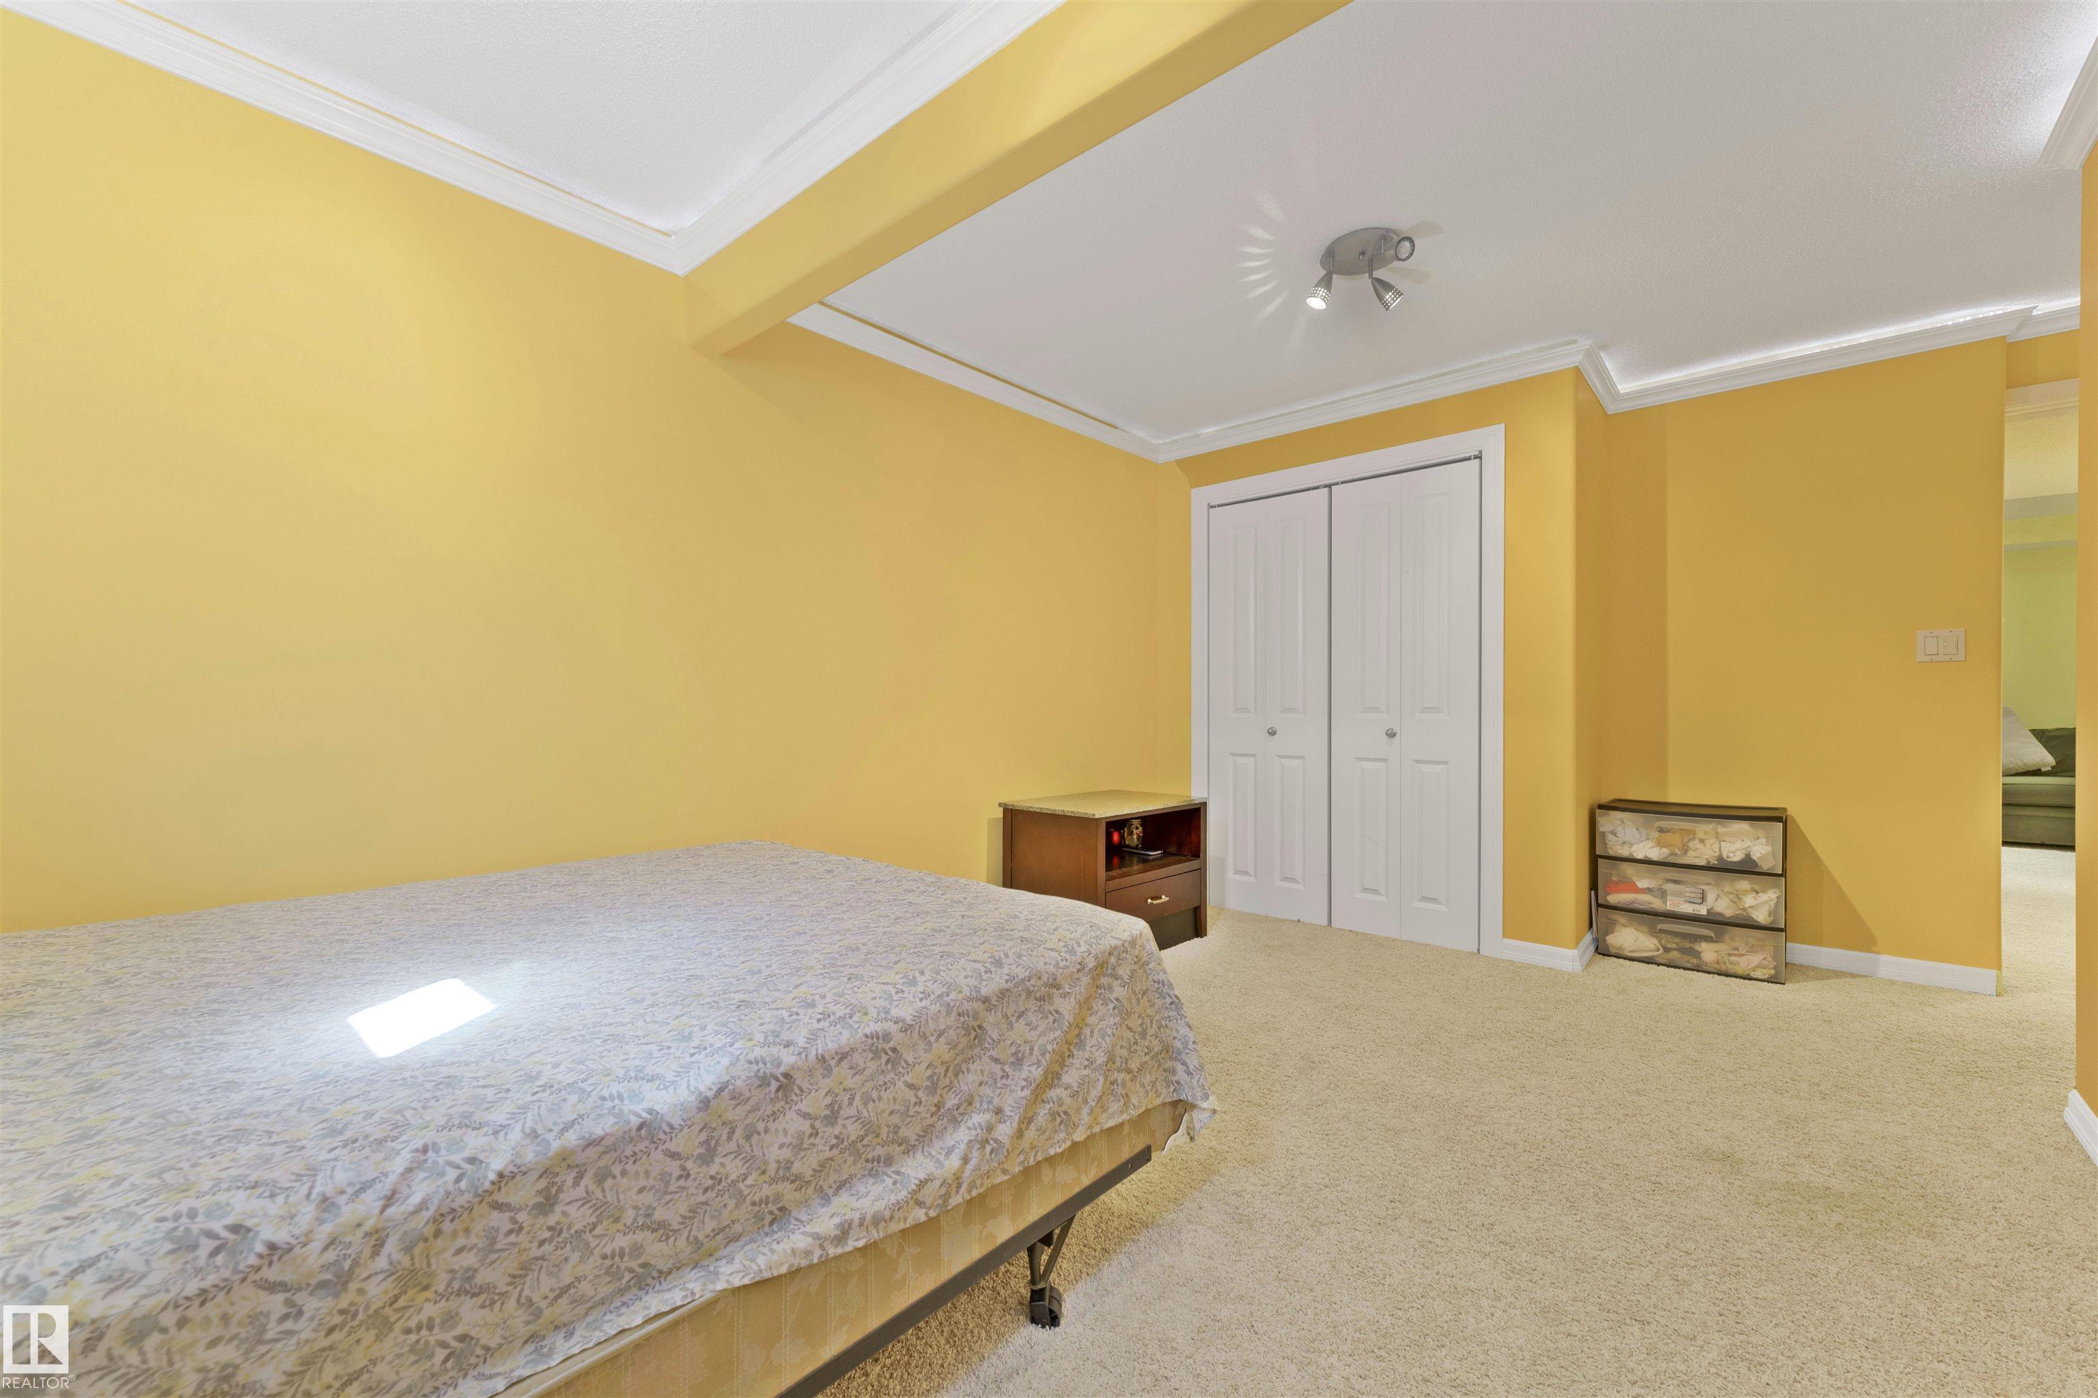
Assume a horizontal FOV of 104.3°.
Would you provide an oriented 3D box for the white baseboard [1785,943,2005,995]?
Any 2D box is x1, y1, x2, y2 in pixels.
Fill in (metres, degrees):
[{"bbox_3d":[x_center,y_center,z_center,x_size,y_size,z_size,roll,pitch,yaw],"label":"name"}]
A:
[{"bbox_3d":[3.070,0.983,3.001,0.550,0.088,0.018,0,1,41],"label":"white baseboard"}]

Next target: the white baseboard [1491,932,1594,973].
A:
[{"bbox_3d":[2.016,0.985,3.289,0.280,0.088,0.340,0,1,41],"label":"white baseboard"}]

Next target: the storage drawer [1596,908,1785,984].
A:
[{"bbox_3d":[2.536,0.931,3.233,0.555,0.192,0.310,0,1,41],"label":"storage drawer"}]

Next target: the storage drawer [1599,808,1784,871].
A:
[{"bbox_3d":[2.534,0.539,3.230,0.555,0.195,0.310,0,1,41],"label":"storage drawer"}]

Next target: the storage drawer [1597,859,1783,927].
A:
[{"bbox_3d":[2.535,0.735,3.232,0.555,0.195,0.310,0,1,41],"label":"storage drawer"}]

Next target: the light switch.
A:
[{"bbox_3d":[3.174,-0.188,2.902,0.116,0.116,0.014,0,1,41],"label":"light switch"}]

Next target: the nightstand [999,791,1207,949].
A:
[{"bbox_3d":[0.250,0.740,3.513,0.670,0.587,0.560,-1,1,-43],"label":"nightstand"}]

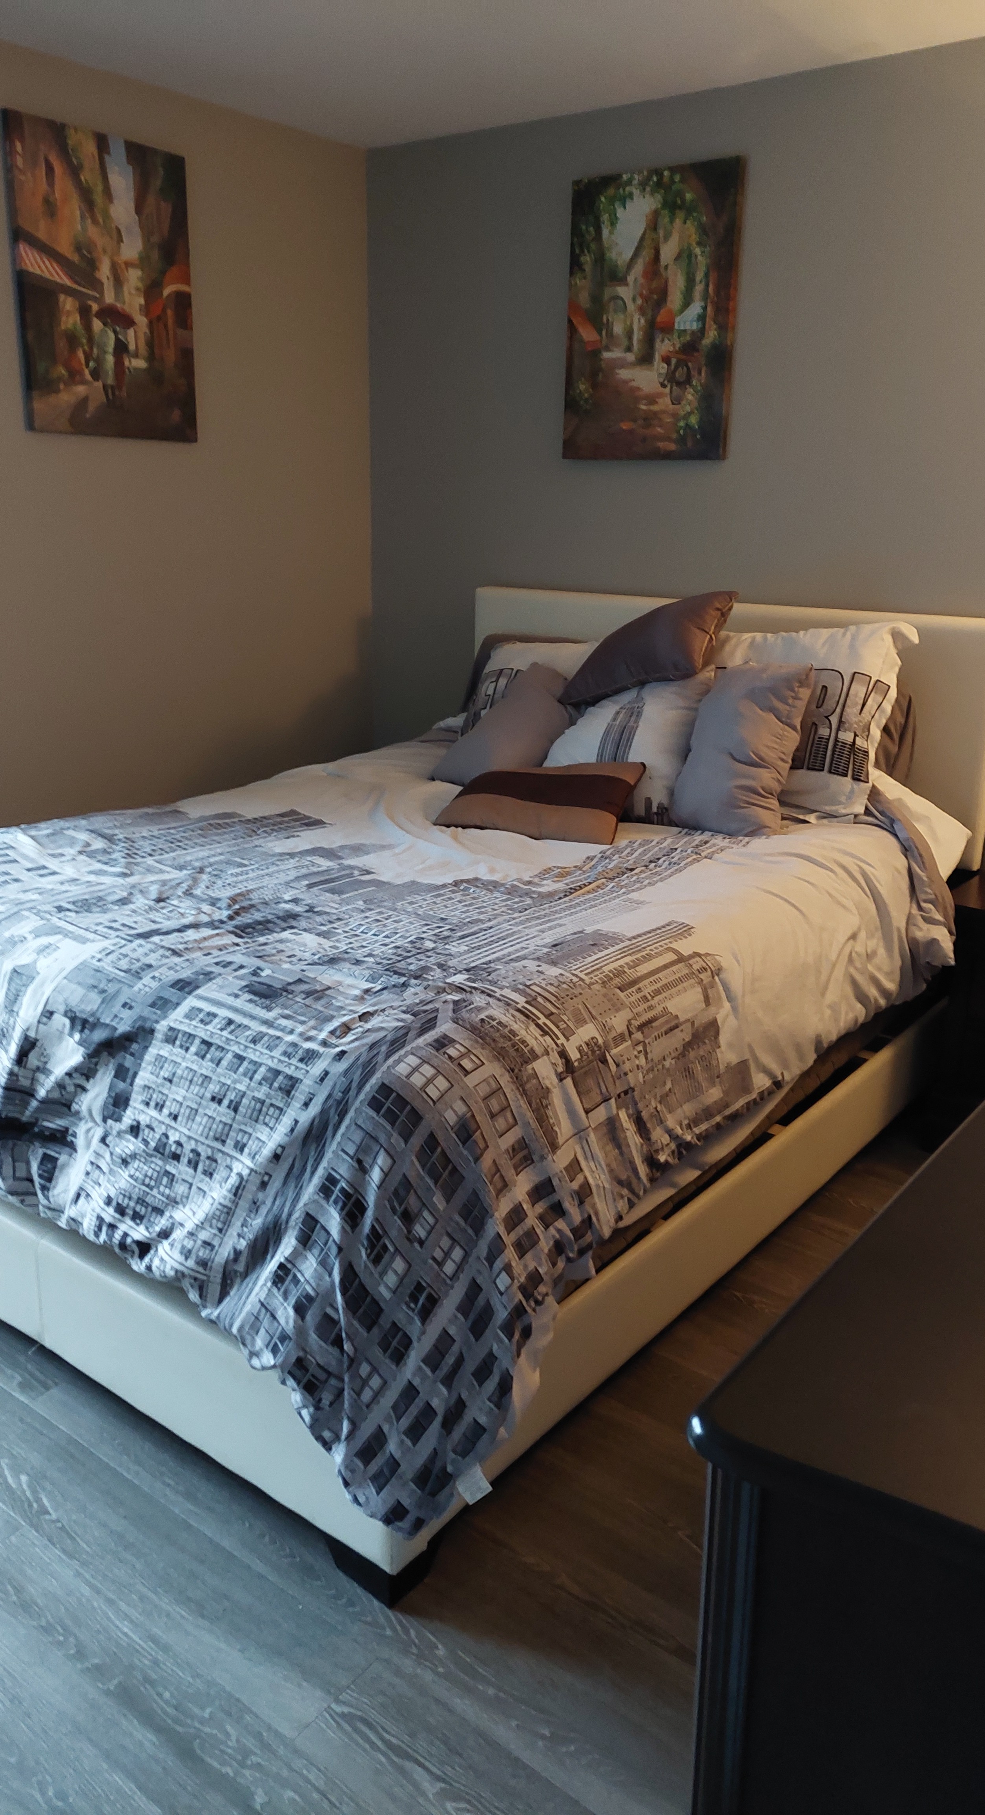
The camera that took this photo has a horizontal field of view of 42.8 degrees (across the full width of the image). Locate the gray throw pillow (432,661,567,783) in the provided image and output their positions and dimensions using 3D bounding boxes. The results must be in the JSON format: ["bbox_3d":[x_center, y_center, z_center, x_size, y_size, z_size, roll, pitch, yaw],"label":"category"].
[{"bbox_3d":[0.072,-0.467,3.307,0.340,0.130,0.420,18,67,45],"label":"gray throw pillow"}]

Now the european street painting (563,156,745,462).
[{"bbox_3d":[0.421,-1.580,3.383,0.503,0.711,0.033,14,22,35],"label":"european street painting"}]

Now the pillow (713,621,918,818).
[{"bbox_3d":[0.672,-0.472,3.088,0.620,0.455,0.155,11,0,35],"label":"pillow"}]

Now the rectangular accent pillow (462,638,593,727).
[{"bbox_3d":[0.203,-0.540,3.444,0.620,0.440,0.150,12,-12,33],"label":"rectangular accent pillow"}]

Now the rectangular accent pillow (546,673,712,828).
[{"bbox_3d":[0.352,-0.413,3.033,0.420,0.430,0.150,15,-15,33],"label":"rectangular accent pillow"}]

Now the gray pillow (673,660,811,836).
[{"bbox_3d":[0.574,-0.376,2.900,0.310,0.400,0.160,13,-3,42],"label":"gray pillow"}]

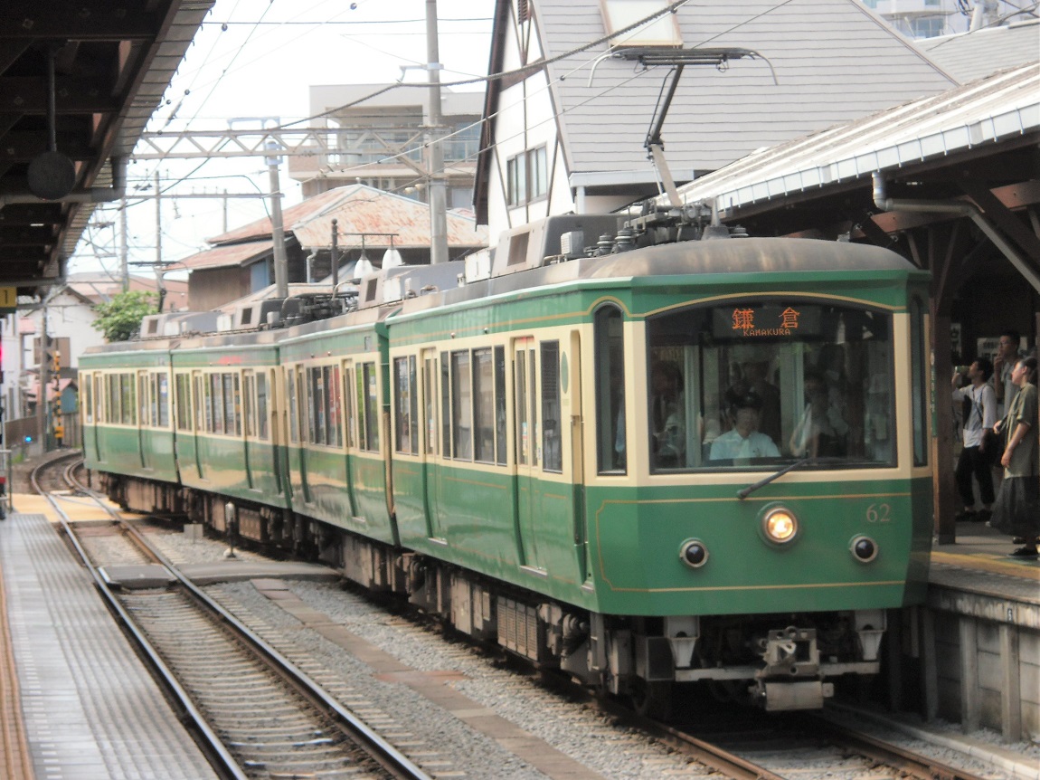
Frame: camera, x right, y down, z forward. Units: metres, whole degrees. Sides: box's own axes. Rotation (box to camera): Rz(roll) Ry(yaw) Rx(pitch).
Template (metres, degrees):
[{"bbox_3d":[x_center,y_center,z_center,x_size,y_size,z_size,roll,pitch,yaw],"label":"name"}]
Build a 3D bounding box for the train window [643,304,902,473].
[{"bbox_3d":[1.718,-0.034,22.100,1.740,1.190,0.100,-1,0,-9],"label":"train window"}]

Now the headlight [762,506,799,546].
[{"bbox_3d":[1.763,0.920,22.000,0.245,0.245,0.130,-1,0,-9],"label":"headlight"}]

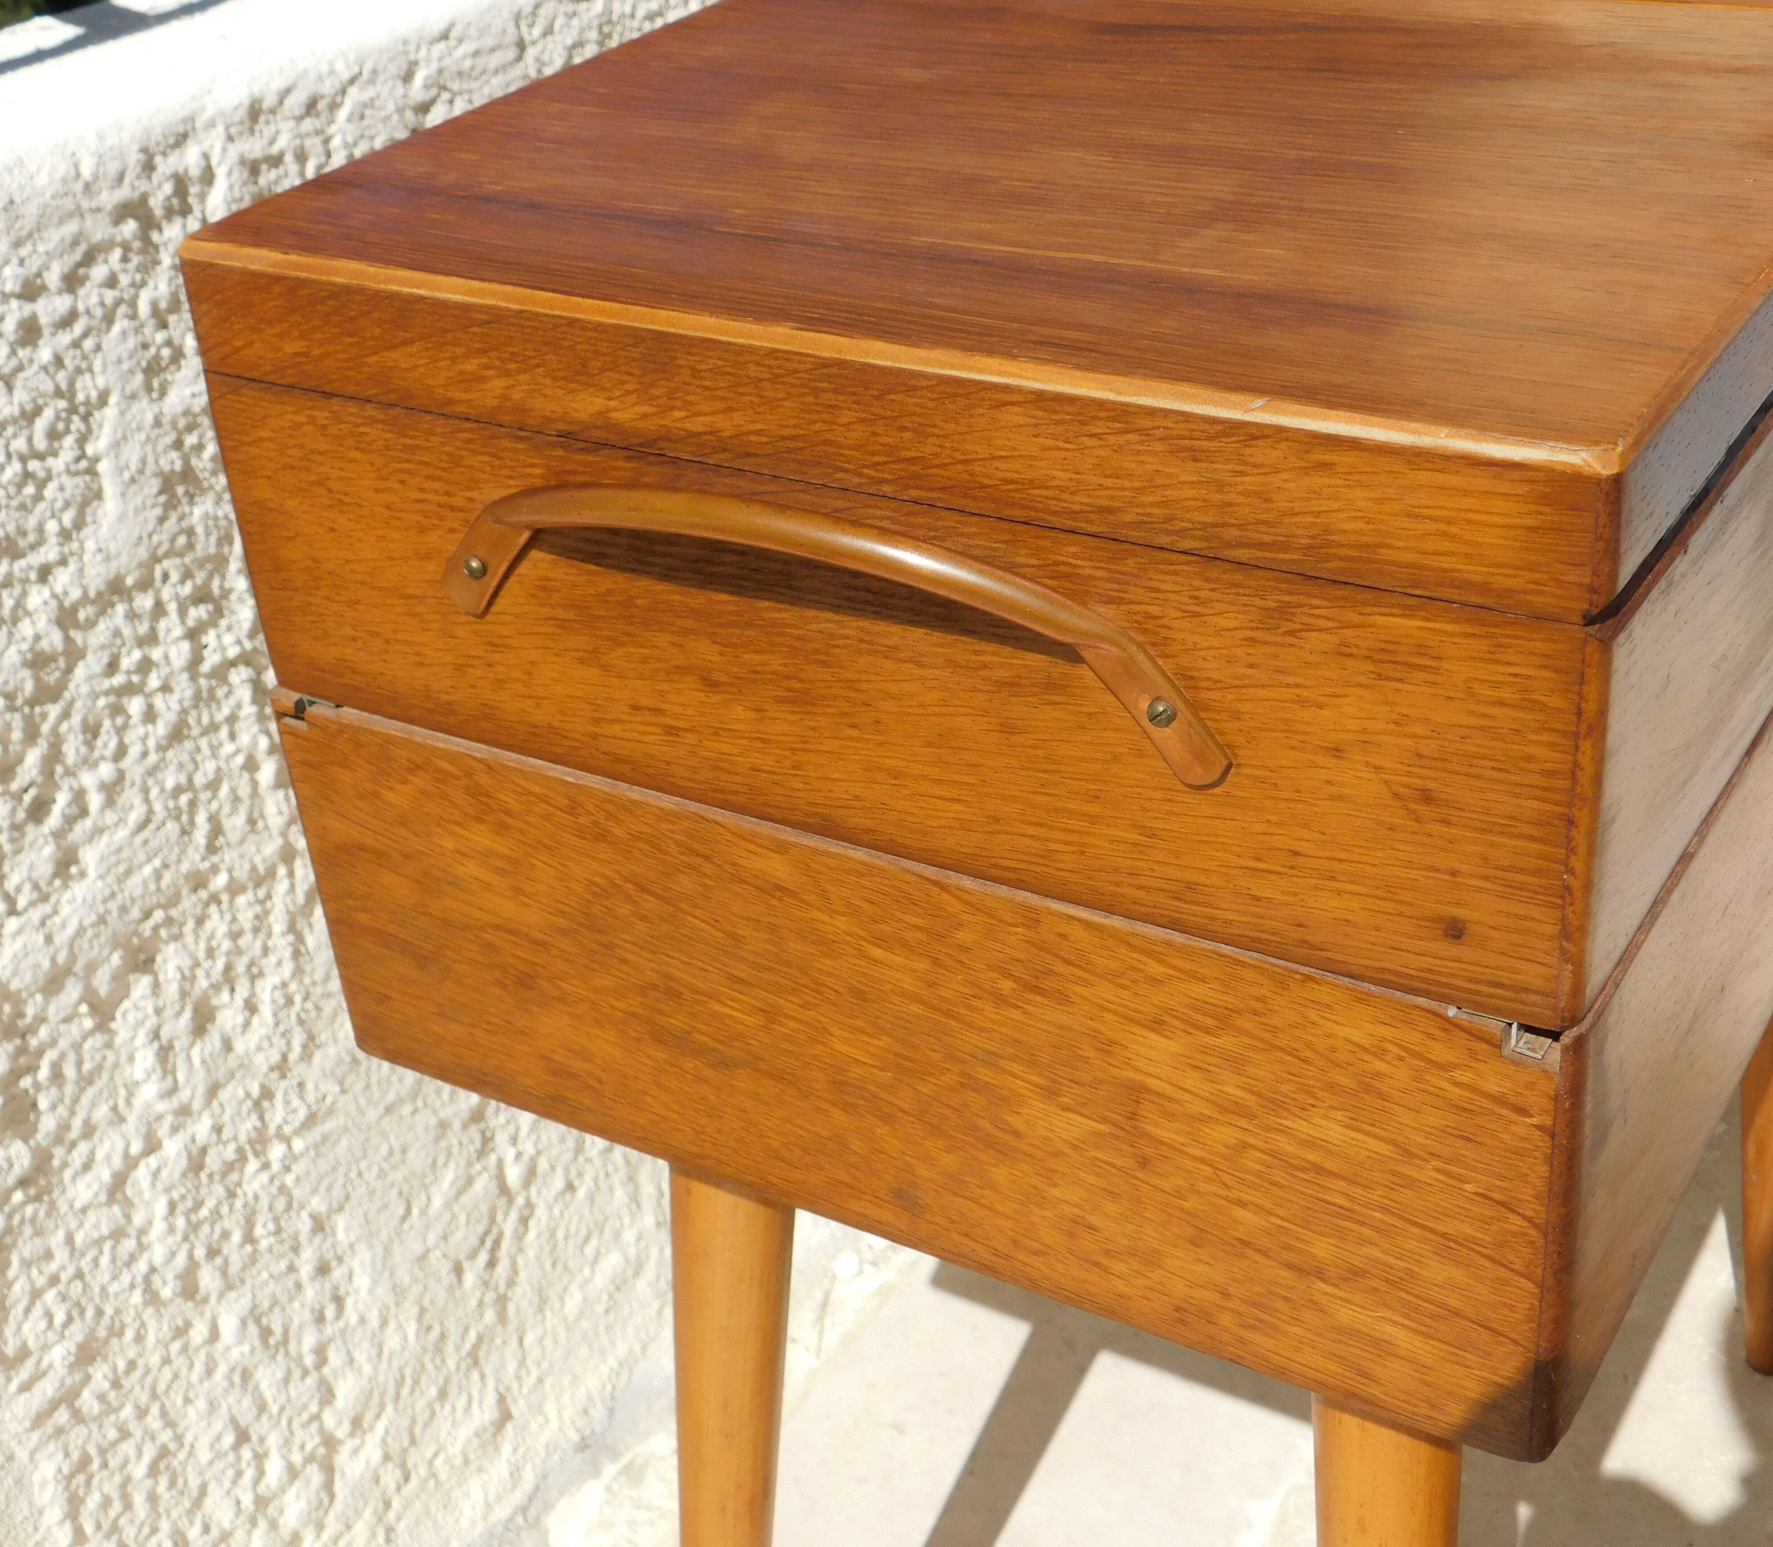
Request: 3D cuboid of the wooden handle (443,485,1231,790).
[{"bbox_3d":[-0.021,-0.027,0.380,0.157,0.042,0.018,14,34,31],"label":"wooden handle"}]

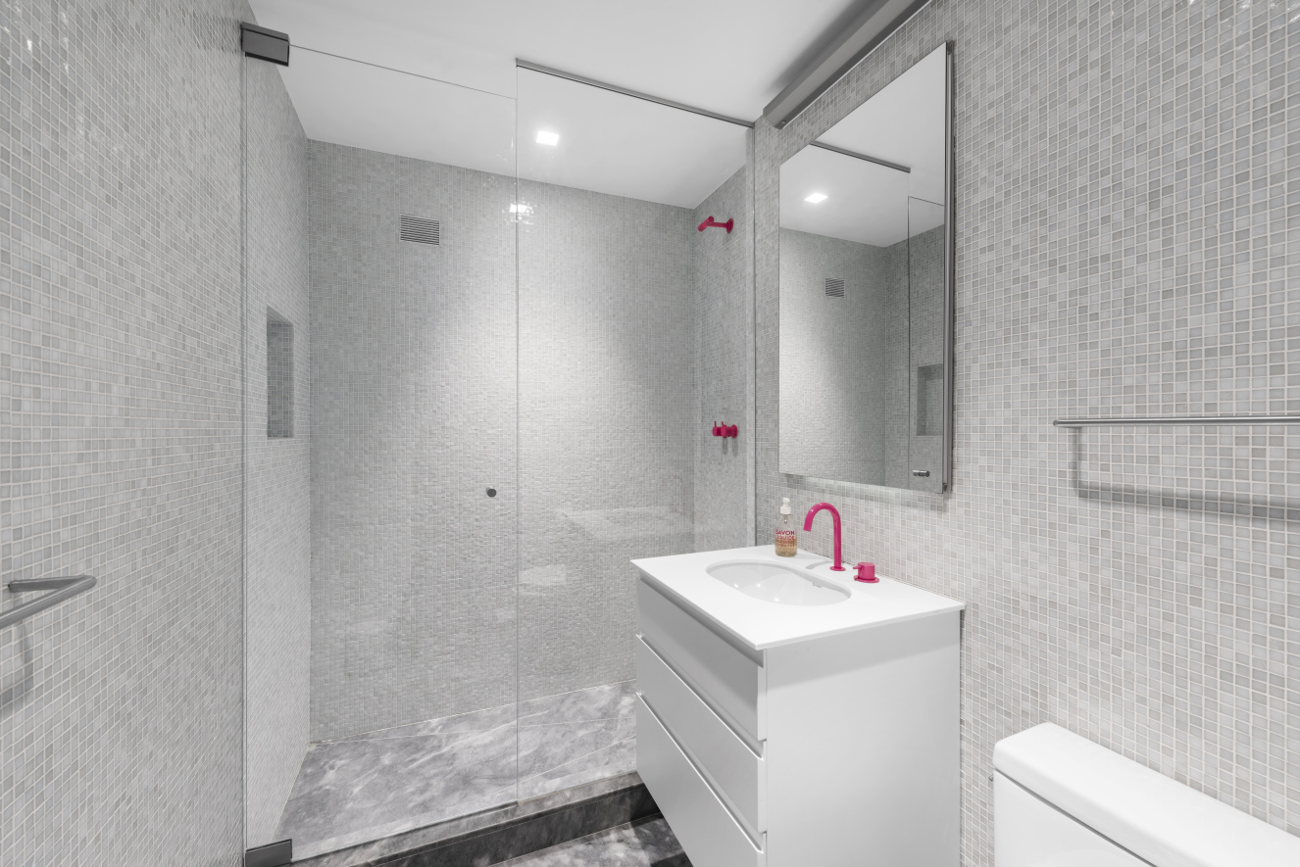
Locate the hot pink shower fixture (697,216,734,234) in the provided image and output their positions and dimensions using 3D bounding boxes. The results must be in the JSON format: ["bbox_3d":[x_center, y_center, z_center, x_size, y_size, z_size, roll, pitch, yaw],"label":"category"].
[{"bbox_3d":[0.292,-0.903,2.202,0.127,0.069,0.110,0,0,-22],"label":"hot pink shower fixture"}]

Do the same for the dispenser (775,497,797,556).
[{"bbox_3d":[0.424,0.289,1.574,0.069,0.178,0.072,0,0,12],"label":"dispenser"}]

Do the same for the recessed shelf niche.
[{"bbox_3d":[-1.193,-0.178,1.577,0.076,0.389,0.287,0,0,-22],"label":"recessed shelf niche"}]

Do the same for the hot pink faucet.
[{"bbox_3d":[0.478,0.283,1.386,0.137,0.189,0.043,0,0,-22],"label":"hot pink faucet"}]

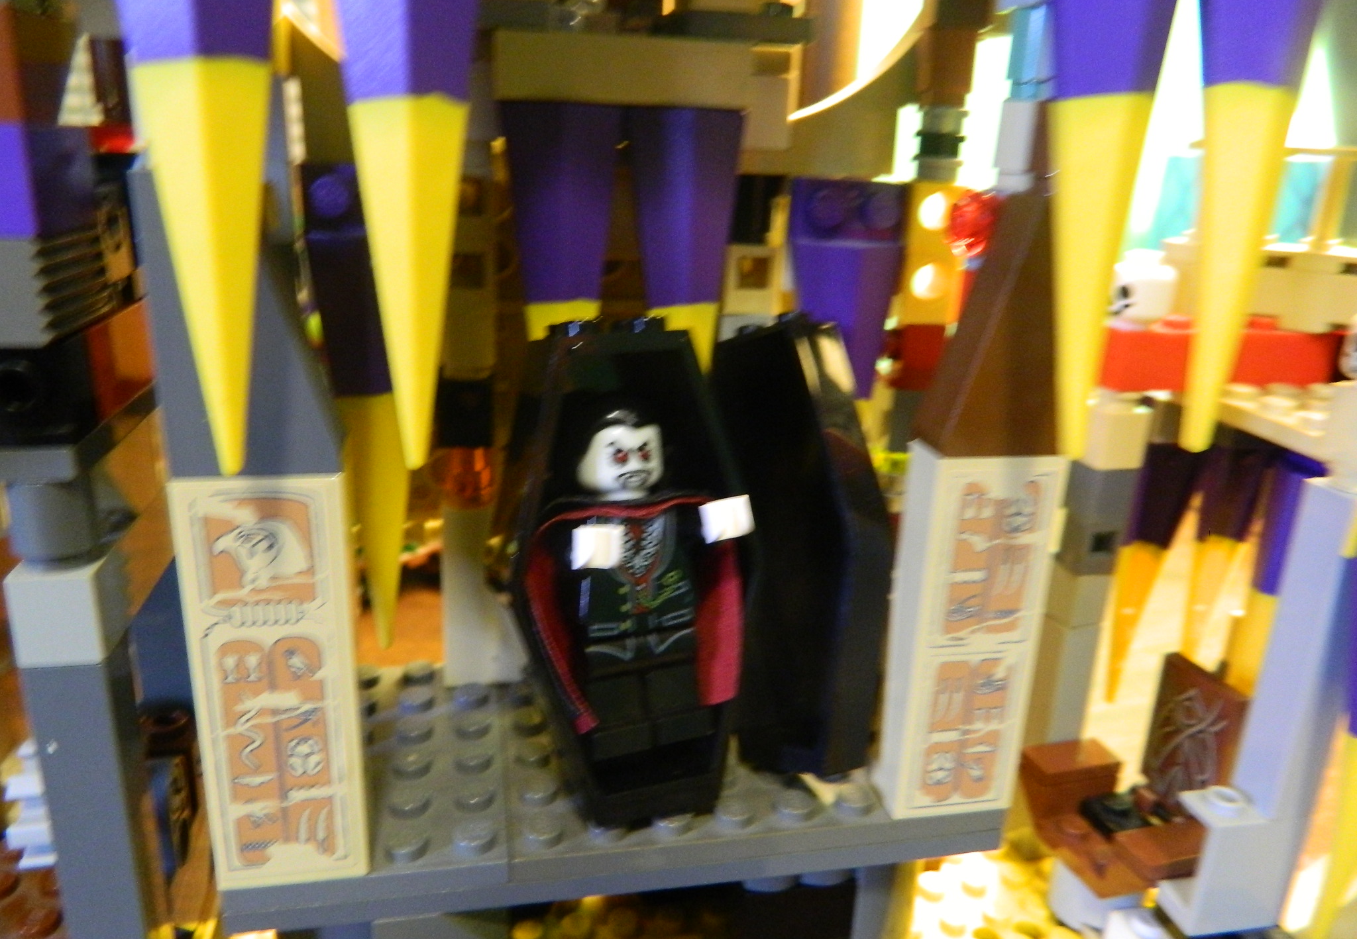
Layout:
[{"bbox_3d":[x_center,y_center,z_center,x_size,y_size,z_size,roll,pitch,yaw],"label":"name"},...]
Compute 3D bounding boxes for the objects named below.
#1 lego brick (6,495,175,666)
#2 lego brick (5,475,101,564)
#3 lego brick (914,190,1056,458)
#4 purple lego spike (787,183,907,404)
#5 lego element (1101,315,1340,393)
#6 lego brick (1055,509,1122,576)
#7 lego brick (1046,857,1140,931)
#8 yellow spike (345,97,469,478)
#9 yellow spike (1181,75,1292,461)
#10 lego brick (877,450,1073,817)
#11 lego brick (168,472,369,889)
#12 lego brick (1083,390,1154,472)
[{"bbox_3d":[-0.067,0.011,0.116,0.008,0.010,0.032,-1,18,-12],"label":"lego brick"},{"bbox_3d":[-0.064,0.005,0.100,0.008,0.010,0.008,-2,18,-12],"label":"lego brick"},{"bbox_3d":[0.037,-0.016,0.111,0.016,0.029,0.008,-1,18,-12],"label":"lego brick"},{"bbox_3d":[0.022,-0.025,0.137,0.016,0.029,0.013,-1,18,-12],"label":"purple lego spike"},{"bbox_3d":[0.079,-0.018,0.155,0.048,0.011,0.008,-1,18,-12],"label":"lego element"},{"bbox_3d":[0.070,0.012,0.168,0.008,0.010,0.008,-2,18,-12],"label":"lego brick"},{"bbox_3d":[0.073,0.075,0.174,0.008,0.009,0.014,-1,18,-12],"label":"lego brick"},{"bbox_3d":[-0.022,-0.015,0.083,0.010,0.031,0.010,-2,18,-12],"label":"yellow spike"},{"bbox_3d":[0.061,-0.022,0.110,0.011,0.040,0.010,0,13,-13],"label":"yellow spike"},{"bbox_3d":[0.035,0.020,0.123,0.016,0.048,0.008,-1,18,-12],"label":"lego brick"},{"bbox_3d":[-0.043,0.023,0.106,0.016,0.048,0.008,-2,18,-12],"label":"lego brick"},{"bbox_3d":[0.076,-0.007,0.171,0.008,0.011,0.008,-1,18,-12],"label":"lego brick"}]

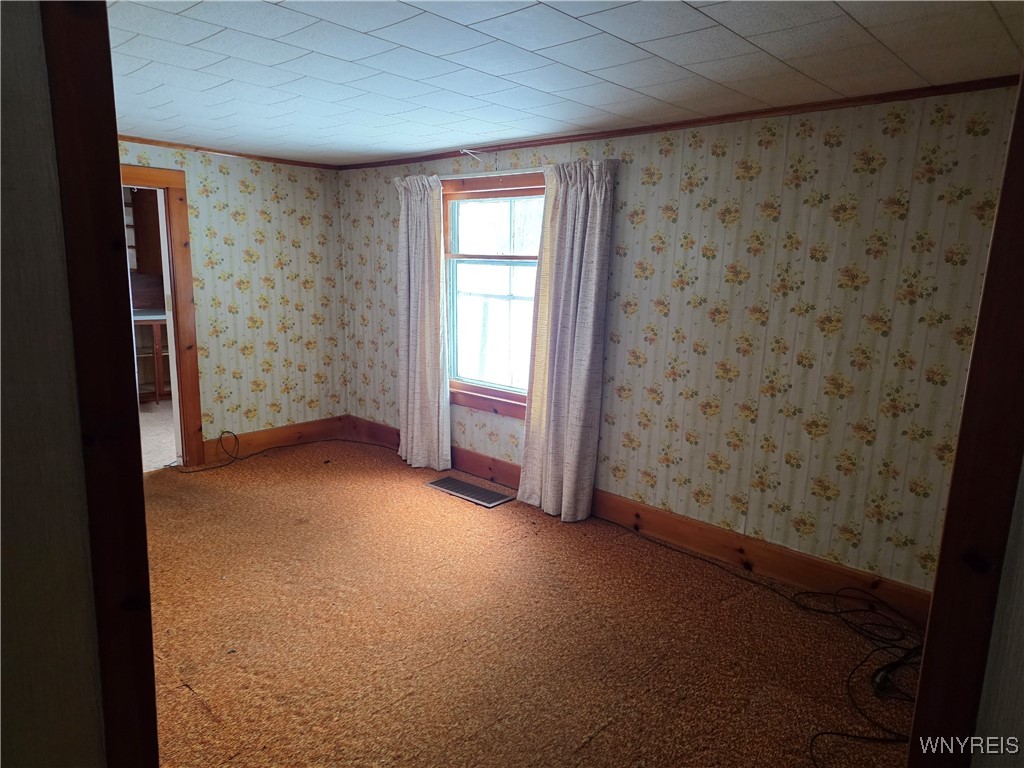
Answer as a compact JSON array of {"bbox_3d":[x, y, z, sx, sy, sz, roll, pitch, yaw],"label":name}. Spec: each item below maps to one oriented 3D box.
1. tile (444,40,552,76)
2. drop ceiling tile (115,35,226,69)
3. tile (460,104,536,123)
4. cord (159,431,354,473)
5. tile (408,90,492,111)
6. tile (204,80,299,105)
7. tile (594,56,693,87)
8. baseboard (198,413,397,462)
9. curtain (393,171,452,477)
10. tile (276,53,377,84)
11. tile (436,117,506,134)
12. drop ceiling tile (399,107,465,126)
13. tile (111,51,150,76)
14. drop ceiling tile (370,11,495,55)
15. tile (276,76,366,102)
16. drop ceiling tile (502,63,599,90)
[{"bbox_3d":[-0.048,-1.186,2.468,0.310,0.018,0.310,11,13,42],"label":"tile"},{"bbox_3d":[-1.271,-1.232,2.528,0.310,0.018,0.310,11,13,42],"label":"drop ceiling tile"},{"bbox_3d":[-0.076,-1.295,3.248,0.305,0.015,0.305,11,13,42],"label":"tile"},{"bbox_3d":[-1.840,0.434,5.169,0.251,0.188,1.382,11,13,42],"label":"cord"},{"bbox_3d":[-0.283,-1.268,3.032,0.304,0.020,0.307,10,13,42],"label":"tile"},{"bbox_3d":[-1.144,-1.283,2.988,0.305,0.018,0.305,10,13,42],"label":"tile"},{"bbox_3d":[0.503,-1.193,2.600,0.310,0.018,0.310,11,13,42],"label":"tile"},{"bbox_3d":[-1.540,0.465,5.069,0.707,0.179,1.200,11,13,42],"label":"baseboard"},{"bbox_3d":[-0.627,-0.403,4.609,0.547,1.940,0.152,10,13,42],"label":"curtain"},{"bbox_3d":[-0.700,-1.205,2.586,0.304,0.020,0.307,10,13,42],"label":"tile"},{"bbox_3d":[-0.194,-1.352,3.557,0.305,0.018,0.305,10,13,42],"label":"tile"},{"bbox_3d":[-0.402,-1.324,3.346,0.304,0.020,0.307,10,13,42],"label":"drop ceiling tile"},{"bbox_3d":[-1.563,-1.222,2.545,0.304,0.020,0.307,10,13,42],"label":"tile"},{"bbox_3d":[-0.253,-1.119,2.172,0.305,0.018,0.305,10,13,42],"label":"drop ceiling tile"},{"bbox_3d":[-0.820,-1.261,2.903,0.305,0.015,0.305,11,13,42],"label":"tile"},{"bbox_3d":[0.162,-1.181,2.614,0.305,0.018,0.305,10,13,42],"label":"drop ceiling tile"}]

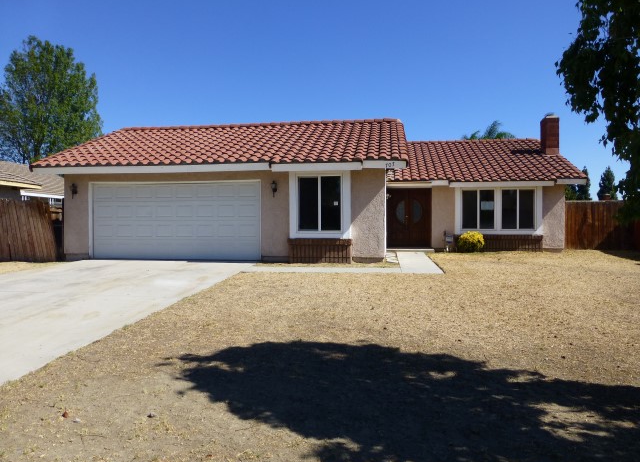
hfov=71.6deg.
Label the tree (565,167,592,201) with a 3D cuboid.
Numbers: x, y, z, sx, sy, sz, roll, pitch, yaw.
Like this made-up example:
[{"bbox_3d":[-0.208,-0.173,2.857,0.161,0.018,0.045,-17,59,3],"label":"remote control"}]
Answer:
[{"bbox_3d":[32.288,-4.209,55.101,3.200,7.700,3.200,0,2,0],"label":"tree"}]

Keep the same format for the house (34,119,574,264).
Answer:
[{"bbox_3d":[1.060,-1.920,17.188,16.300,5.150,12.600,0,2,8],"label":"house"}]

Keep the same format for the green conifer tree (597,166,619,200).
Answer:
[{"bbox_3d":[35.697,-4.209,55.101,2.900,7.700,2.900,0,2,0],"label":"green conifer tree"}]

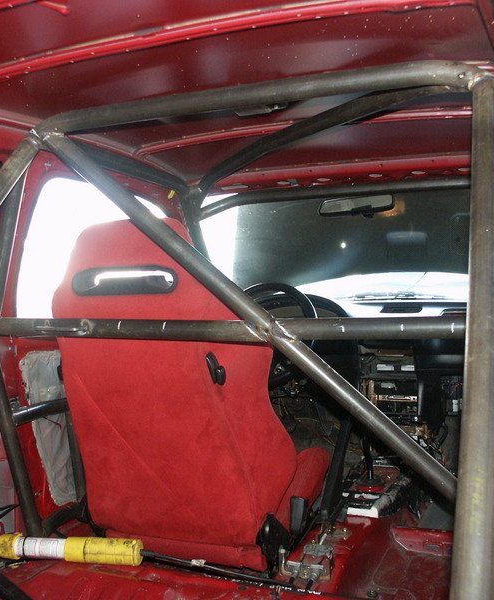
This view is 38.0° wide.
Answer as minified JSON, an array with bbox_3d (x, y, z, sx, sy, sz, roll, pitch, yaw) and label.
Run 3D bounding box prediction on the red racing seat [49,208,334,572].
[{"bbox_3d":[-0.105,0.265,1.970,0.550,0.875,0.820,-1,-2,22],"label":"red racing seat"}]

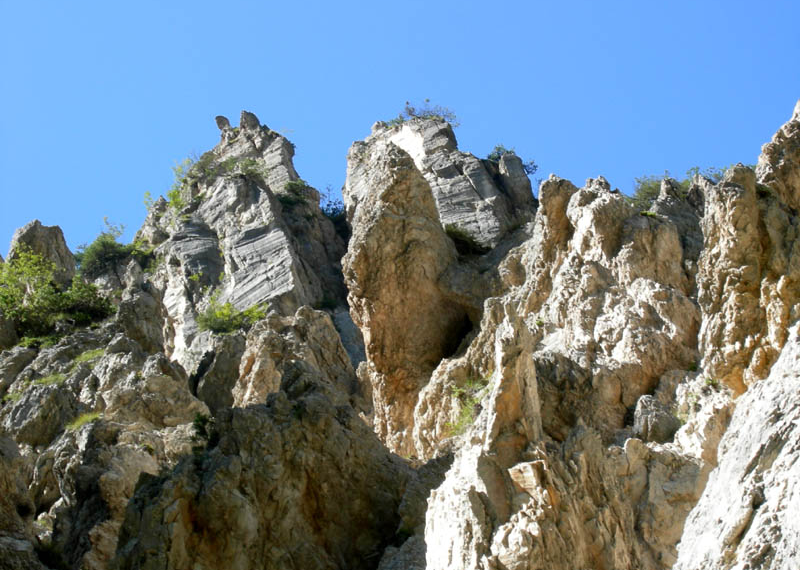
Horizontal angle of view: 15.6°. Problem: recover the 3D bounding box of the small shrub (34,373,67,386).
[{"bbox_3d":[-7.562,2.045,63.000,0.692,0.199,0.500,0,-20,0],"label":"small shrub"}]

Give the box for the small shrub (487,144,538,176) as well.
[{"bbox_3d":[3.013,-3.362,78.000,1.393,0.657,1.100,0,-20,0],"label":"small shrub"}]

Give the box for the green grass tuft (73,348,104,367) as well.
[{"bbox_3d":[-7.060,1.643,66.000,0.725,0.330,0.450,0,-25,0],"label":"green grass tuft"}]

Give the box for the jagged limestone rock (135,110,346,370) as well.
[{"bbox_3d":[-3.999,-1.141,73.000,5.315,5.408,4.200,0,-20,0],"label":"jagged limestone rock"}]

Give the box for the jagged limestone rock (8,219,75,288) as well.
[{"bbox_3d":[-8.495,-0.746,69.000,1.564,1.242,1.300,0,-20,0],"label":"jagged limestone rock"}]

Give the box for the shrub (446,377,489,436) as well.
[{"bbox_3d":[1.484,2.670,64.000,0.923,1.065,0.800,0,-20,0],"label":"shrub"}]

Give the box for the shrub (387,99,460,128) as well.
[{"bbox_3d":[0.621,-4.535,77.000,1.957,0.567,1.300,0,-20,0],"label":"shrub"}]

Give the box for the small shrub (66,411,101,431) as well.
[{"bbox_3d":[-6.630,2.859,61.000,0.712,0.321,0.600,0,-20,0],"label":"small shrub"}]

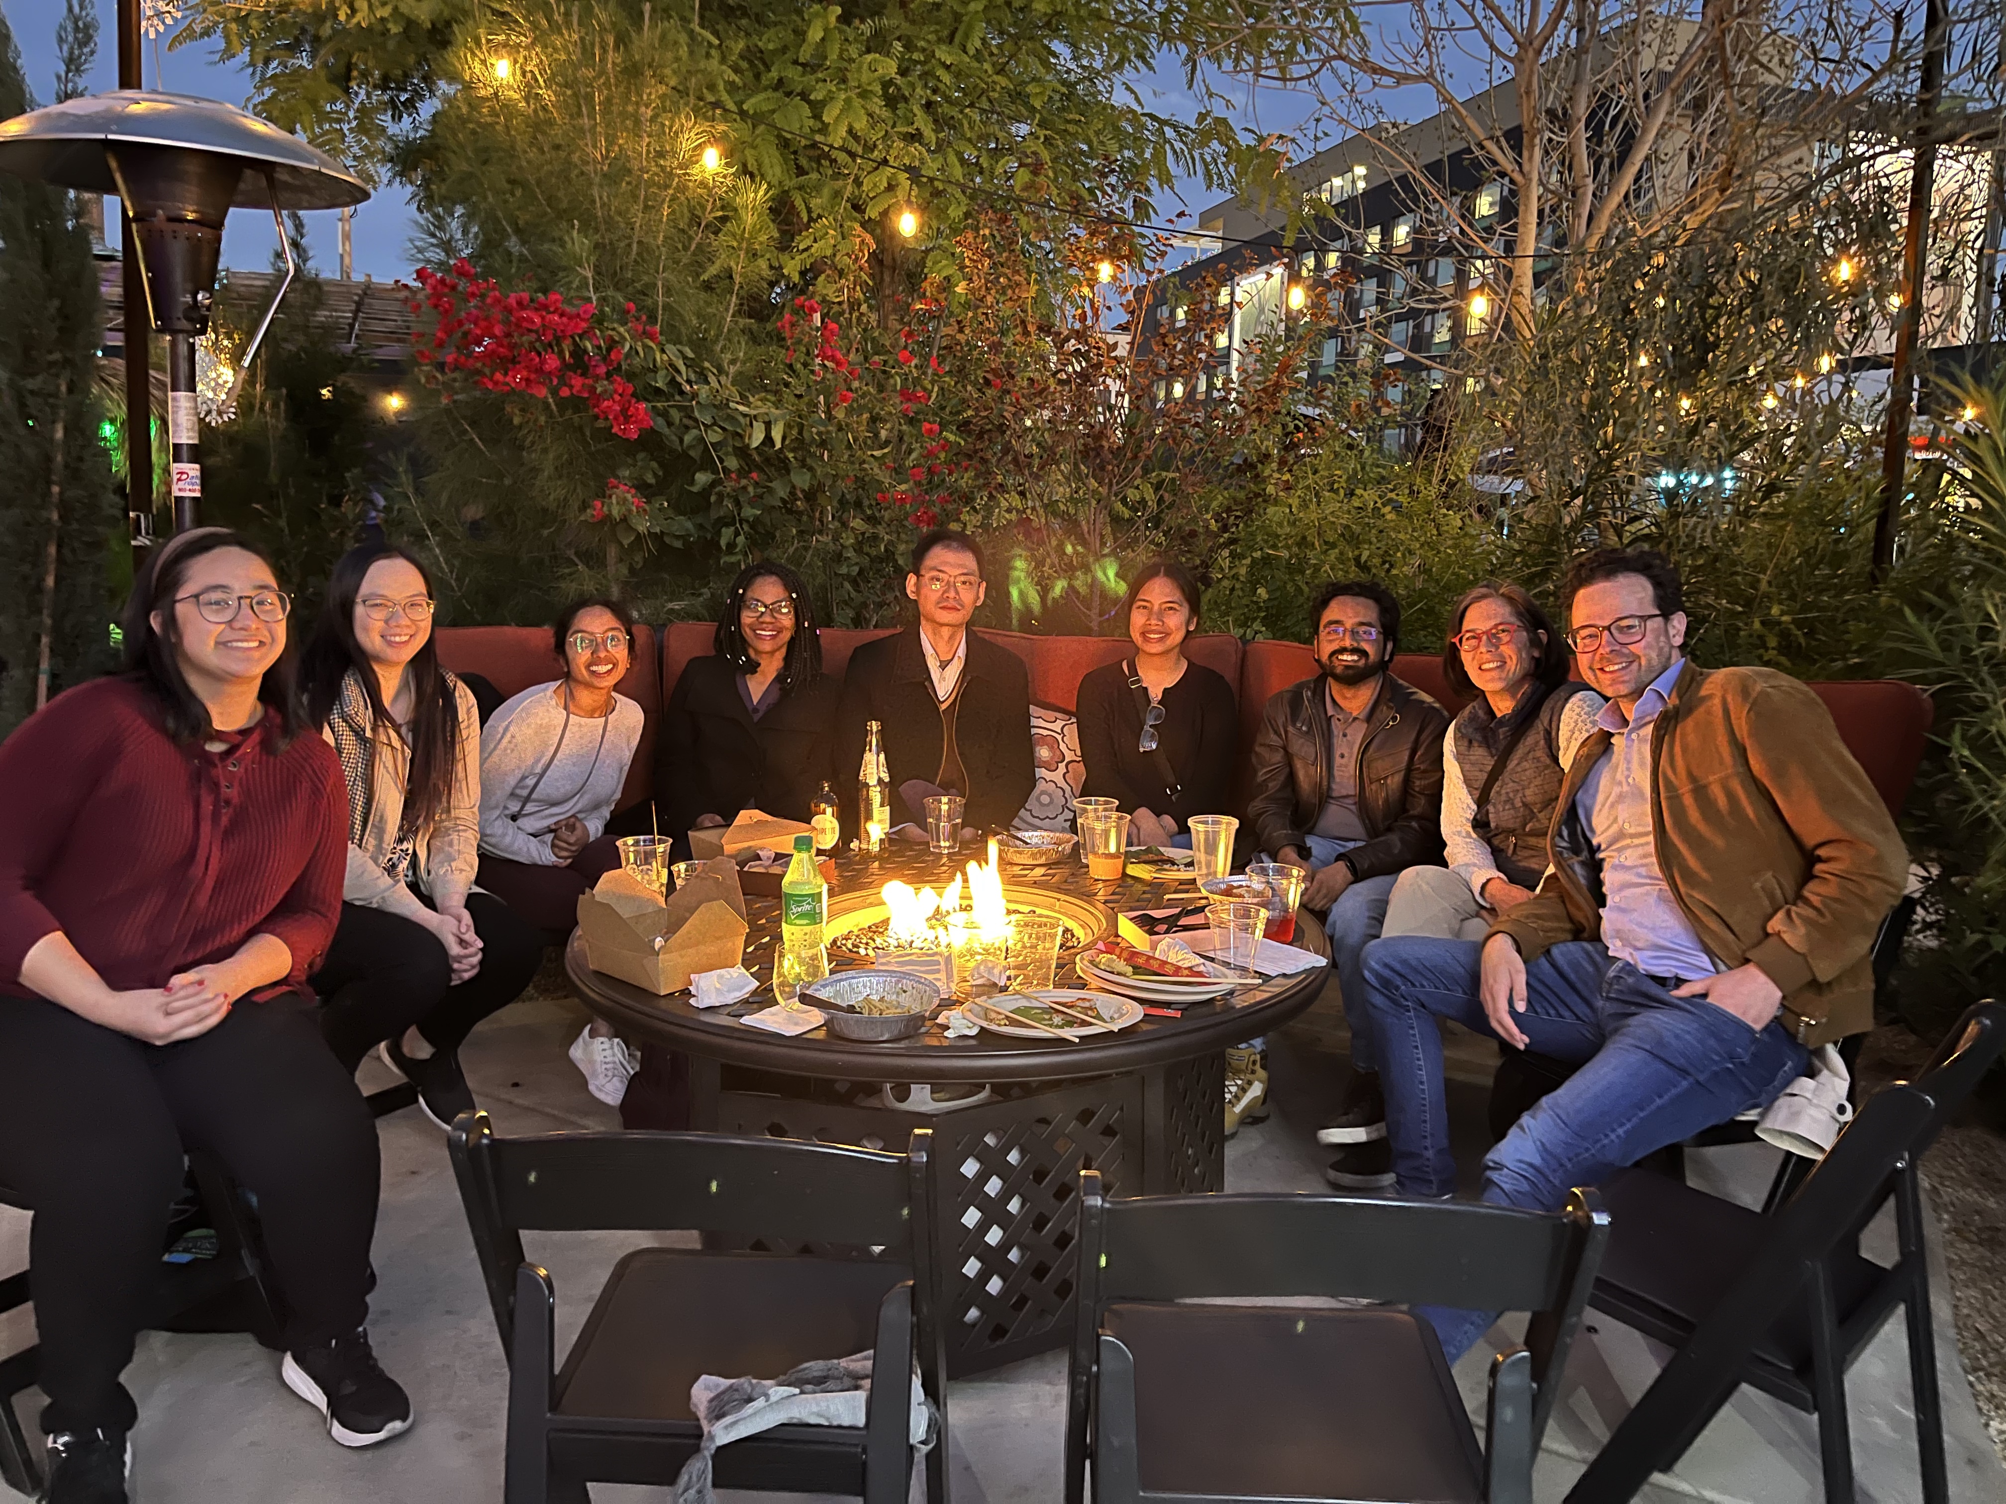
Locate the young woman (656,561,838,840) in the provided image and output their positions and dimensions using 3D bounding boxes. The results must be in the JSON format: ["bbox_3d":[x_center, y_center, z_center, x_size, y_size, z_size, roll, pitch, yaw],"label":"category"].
[{"bbox_3d":[-0.593,0.134,3.702,0.500,1.182,0.760,-2,10,-12],"label":"young woman"}]

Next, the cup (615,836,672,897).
[{"bbox_3d":[-0.665,0.229,2.805,0.105,0.124,0.105,-2,10,-13],"label":"cup"}]

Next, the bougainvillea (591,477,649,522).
[{"bbox_3d":[-1.077,-0.711,4.244,0.170,0.130,0.140,-1,10,-14],"label":"bougainvillea"}]

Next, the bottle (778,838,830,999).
[{"bbox_3d":[-0.313,0.249,2.369,0.062,0.228,0.062,-1,9,-8],"label":"bottle"}]

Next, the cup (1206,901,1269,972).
[{"bbox_3d":[0.364,0.290,2.368,0.096,0.098,0.096,1,9,0],"label":"cup"}]

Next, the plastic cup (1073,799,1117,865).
[{"bbox_3d":[0.196,0.170,3.175,0.094,0.128,0.094,1,9,4],"label":"plastic cup"}]

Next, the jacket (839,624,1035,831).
[{"bbox_3d":[-0.150,-0.022,3.453,0.460,0.550,0.350,1,9,-2],"label":"jacket"}]

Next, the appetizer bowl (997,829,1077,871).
[{"bbox_3d":[0.069,0.200,3.048,0.168,0.043,0.168,1,9,0],"label":"appetizer bowl"}]

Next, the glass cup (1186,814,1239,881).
[{"bbox_3d":[0.416,0.200,2.992,0.100,0.129,0.100,2,9,8],"label":"glass cup"}]

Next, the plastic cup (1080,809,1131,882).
[{"bbox_3d":[0.197,0.184,2.924,0.098,0.120,0.098,1,9,0],"label":"plastic cup"}]

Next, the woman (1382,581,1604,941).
[{"bbox_3d":[0.955,0.257,3.030,0.750,1.210,0.520,-5,11,-31],"label":"woman"}]

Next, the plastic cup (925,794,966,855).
[{"bbox_3d":[-0.126,0.158,3.285,0.088,0.113,0.088,0,9,-2],"label":"plastic cup"}]

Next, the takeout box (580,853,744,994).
[{"bbox_3d":[-0.515,0.262,2.310,0.200,0.140,0.200,9,12,41],"label":"takeout box"}]

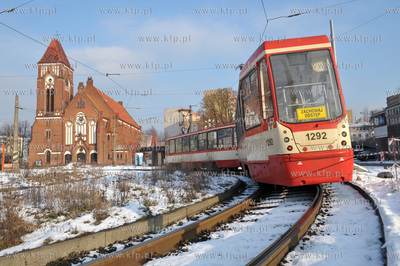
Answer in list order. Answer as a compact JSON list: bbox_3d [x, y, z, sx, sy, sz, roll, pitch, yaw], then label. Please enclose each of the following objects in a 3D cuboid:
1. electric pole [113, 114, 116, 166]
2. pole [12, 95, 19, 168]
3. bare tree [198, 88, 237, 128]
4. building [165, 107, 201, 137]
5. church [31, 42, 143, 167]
[{"bbox_3d":[-14.571,1.283,53.106,0.330,8.971,0.330,-1,-5,0],"label":"electric pole"},{"bbox_3d":[-21.355,0.004,36.166,0.500,8.981,0.500,-1,-5,0],"label":"pole"},{"bbox_3d":[4.800,-2.025,80.443,11.500,19.289,11.500,-1,-5,0],"label":"bare tree"},{"bbox_3d":[-10.212,2.809,219.253,11.500,33.546,42.000,-3,-5,20],"label":"building"},{"bbox_3d":[-28.048,-6.388,88.262,21.000,30.731,35.000,-1,-5,1],"label":"church"}]

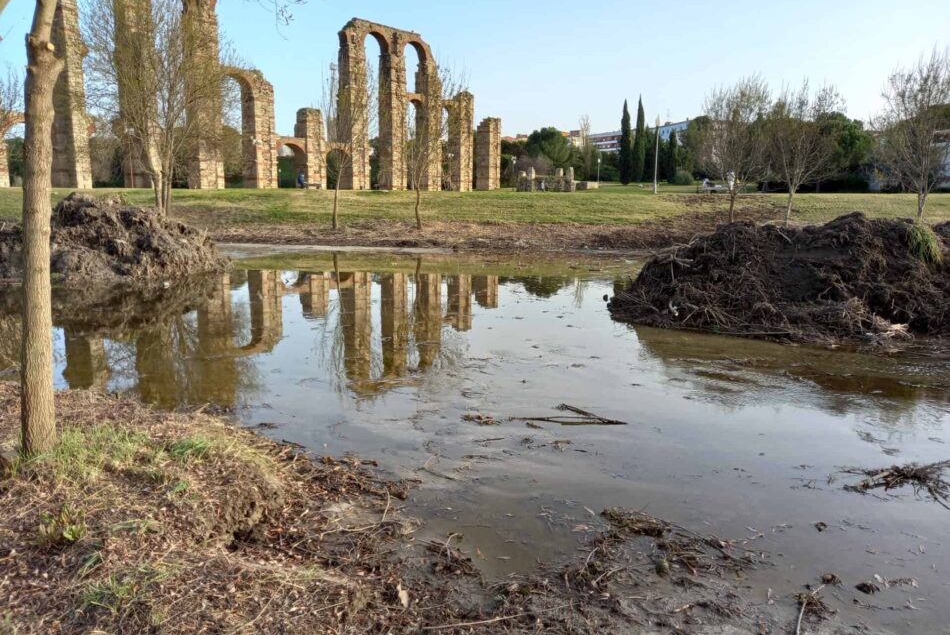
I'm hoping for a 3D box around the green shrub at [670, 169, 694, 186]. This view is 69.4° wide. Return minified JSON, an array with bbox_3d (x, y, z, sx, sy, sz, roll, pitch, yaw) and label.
[{"bbox_3d":[37.420,-25.180,123.480,4.320,2.820,4.320,0,10,0],"label":"green shrub"}]

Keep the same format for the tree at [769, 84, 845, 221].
[{"bbox_3d":[18.230,-8.810,37.030,4.100,7.730,3.900,0,10,0],"label":"tree"}]

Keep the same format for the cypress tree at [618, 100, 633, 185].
[{"bbox_3d":[27.190,-31.200,122.480,2.500,14.840,2.500,0,10,0],"label":"cypress tree"}]

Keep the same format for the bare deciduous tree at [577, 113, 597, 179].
[{"bbox_3d":[22.360,-33.890,136.230,3.970,12.750,3.970,0,10,0],"label":"bare deciduous tree"}]

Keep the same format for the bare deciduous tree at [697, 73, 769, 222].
[{"bbox_3d":[14.270,-8.960,37.010,3.880,7.820,3.690,0,10,0],"label":"bare deciduous tree"}]

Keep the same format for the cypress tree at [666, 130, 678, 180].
[{"bbox_3d":[37.290,-30.440,128.680,2.250,9.330,2.250,0,10,0],"label":"cypress tree"}]

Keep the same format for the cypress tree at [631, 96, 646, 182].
[{"bbox_3d":[31.390,-33.810,130.150,3.030,15.940,3.030,0,10,0],"label":"cypress tree"}]

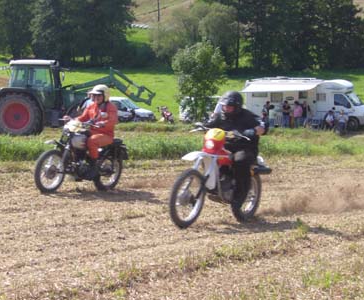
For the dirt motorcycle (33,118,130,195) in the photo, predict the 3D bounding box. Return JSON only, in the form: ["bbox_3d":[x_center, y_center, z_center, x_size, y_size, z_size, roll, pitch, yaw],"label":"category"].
[{"bbox_3d":[-1.620,0.090,16.050,0.820,1.170,2.100,6,3,38],"label":"dirt motorcycle"}]

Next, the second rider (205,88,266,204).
[{"bbox_3d":[0.640,-0.020,12.250,0.780,1.380,0.780,5,5,32],"label":"second rider"}]

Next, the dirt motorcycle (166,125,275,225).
[{"bbox_3d":[0.470,0.300,12.170,0.850,1.210,2.130,5,3,32],"label":"dirt motorcycle"}]

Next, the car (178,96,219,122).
[{"bbox_3d":[1.900,-2.420,60.000,4.150,1.550,1.750,1,3,12],"label":"car"}]

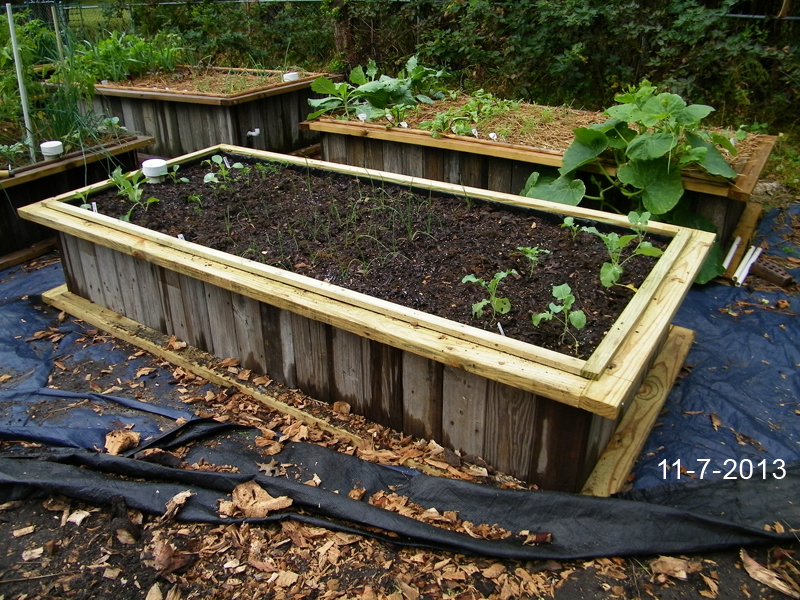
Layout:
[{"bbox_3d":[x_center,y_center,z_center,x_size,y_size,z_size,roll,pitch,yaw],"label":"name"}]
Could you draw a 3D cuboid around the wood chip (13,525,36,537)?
[{"bbox_3d":[-1.065,0.655,1.834,0.050,0.008,0.022,-14,31,-20],"label":"wood chip"}]

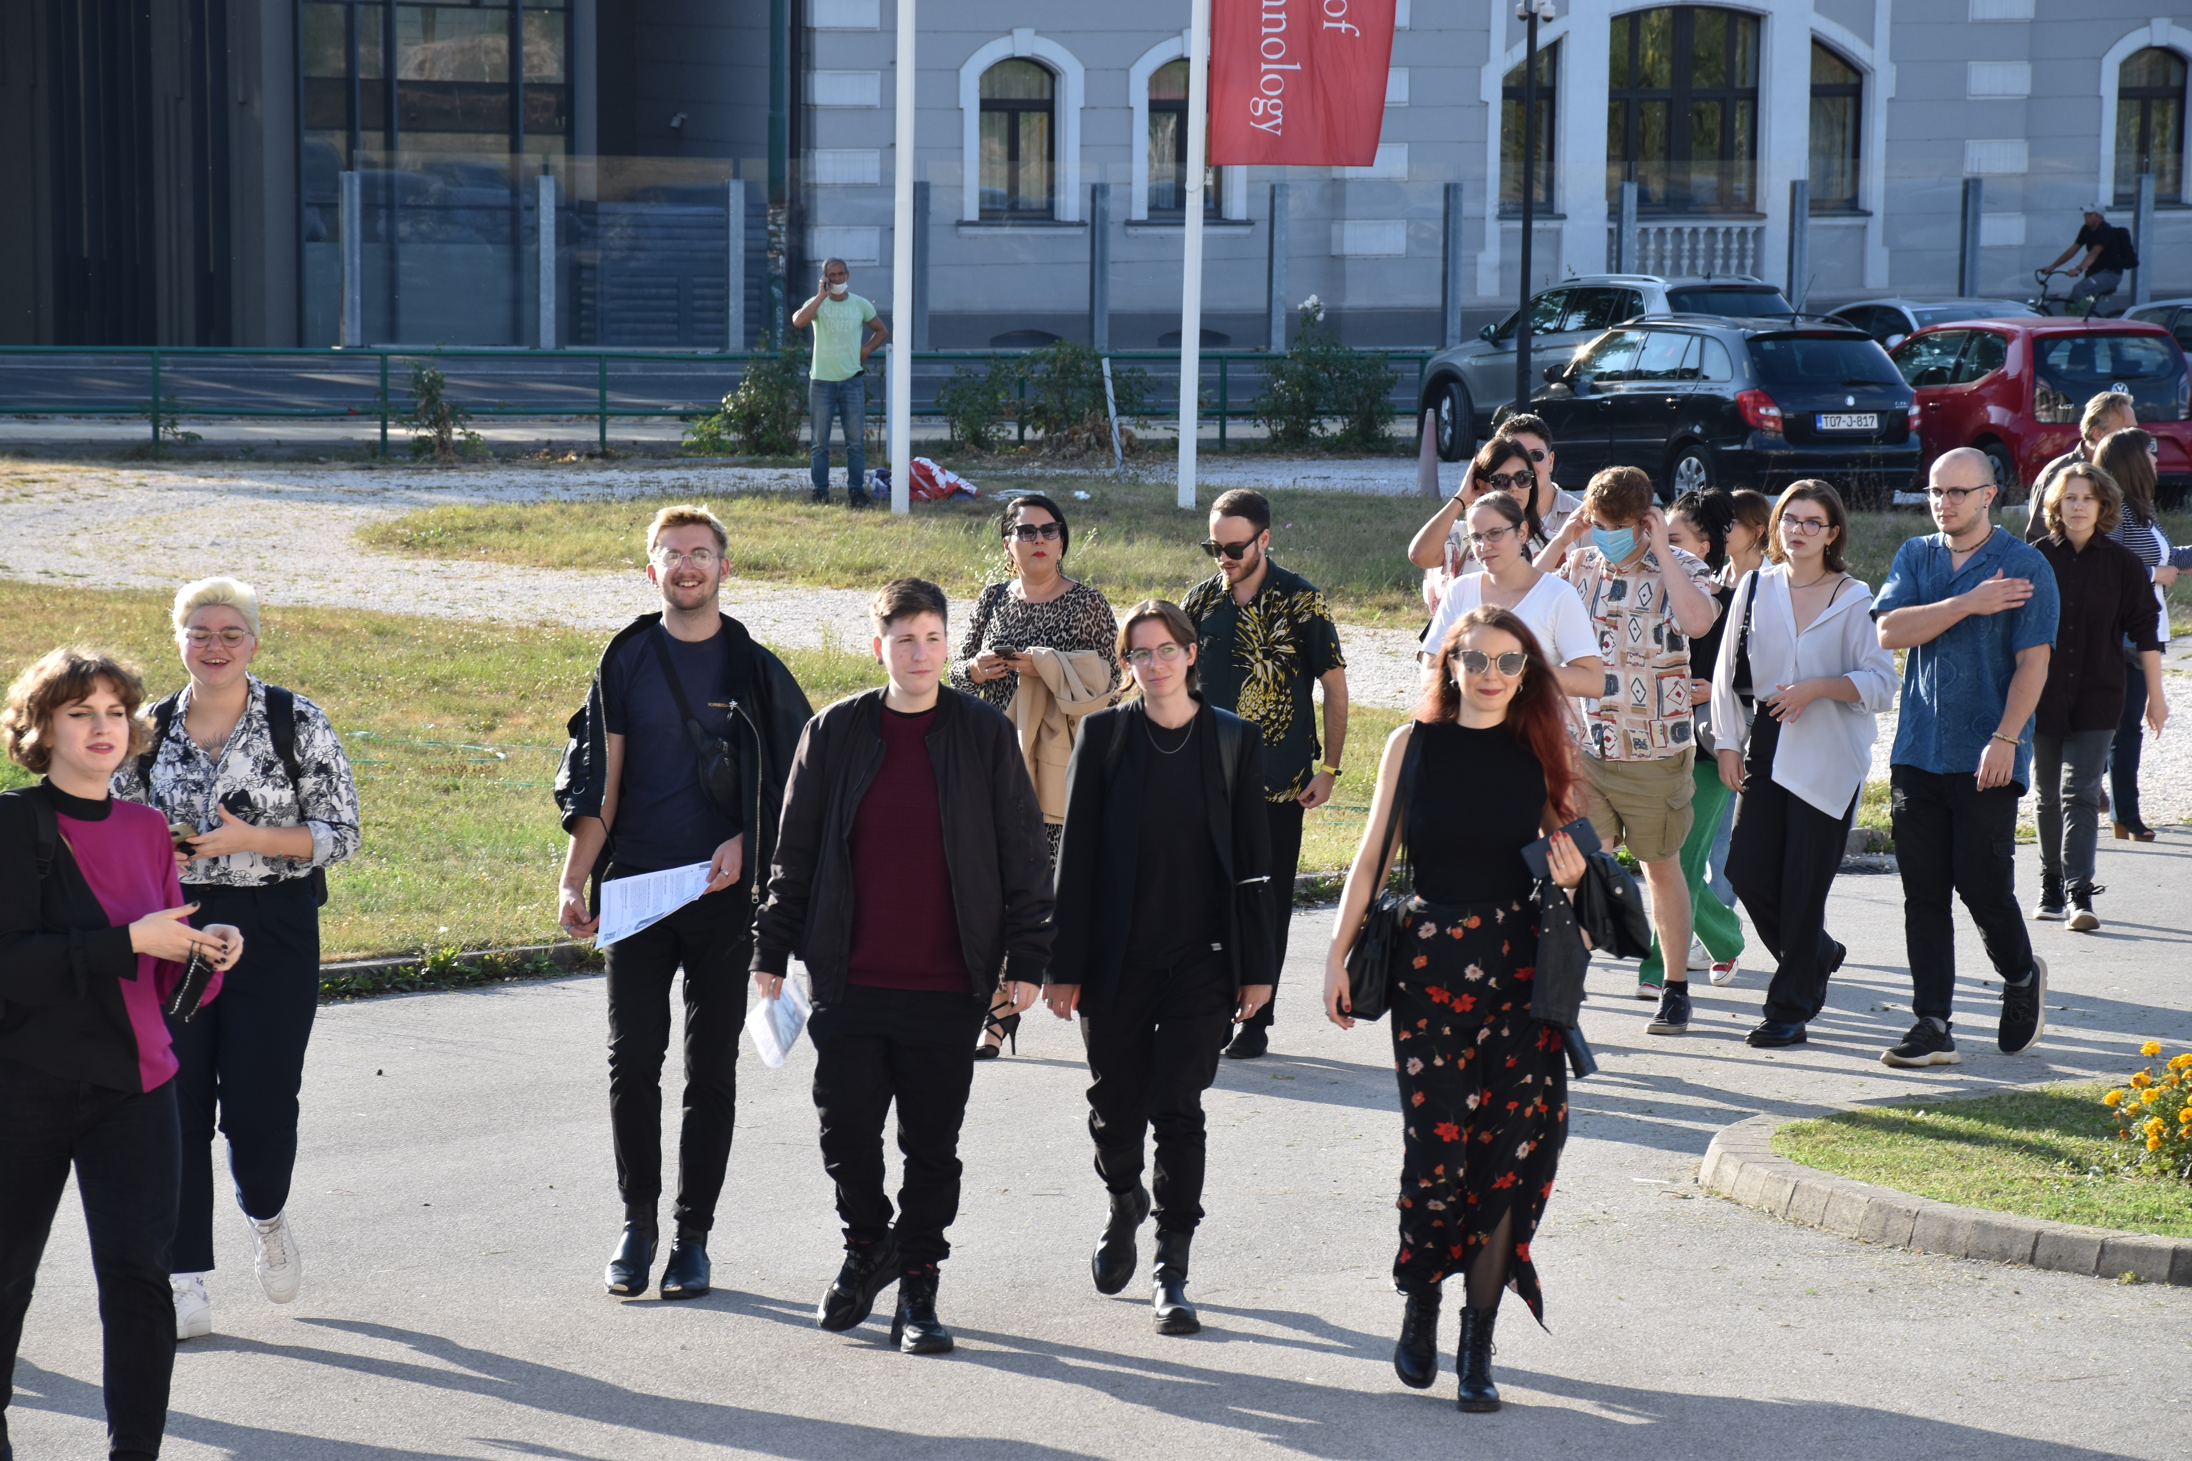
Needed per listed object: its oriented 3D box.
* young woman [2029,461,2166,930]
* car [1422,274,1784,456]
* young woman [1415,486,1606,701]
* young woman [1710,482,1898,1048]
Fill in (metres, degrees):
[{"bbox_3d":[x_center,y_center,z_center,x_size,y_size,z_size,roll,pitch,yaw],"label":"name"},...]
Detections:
[{"bbox_3d":[3.562,-0.125,29.300,0.510,1.670,0.400,2,4,18],"label":"young woman"},{"bbox_3d":[4.460,-3.080,70.500,1.880,1.660,4.480,-1,5,-25],"label":"car"},{"bbox_3d":[1.223,0.147,24.300,0.540,1.690,0.380,2,4,22],"label":"young woman"},{"bbox_3d":[2.153,0.104,25.050,0.520,1.710,0.440,3,5,32],"label":"young woman"}]

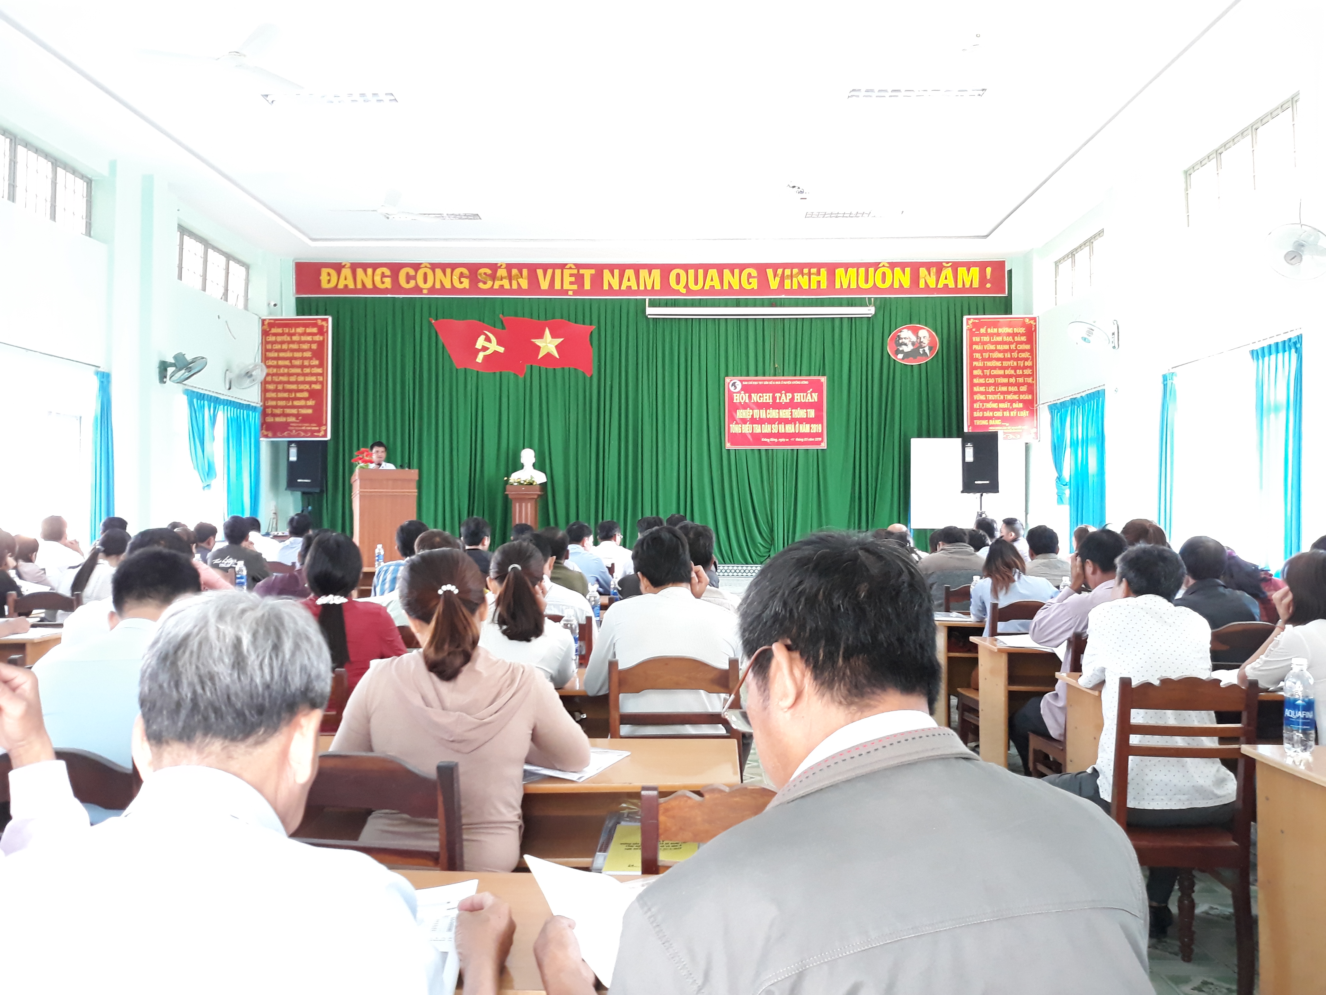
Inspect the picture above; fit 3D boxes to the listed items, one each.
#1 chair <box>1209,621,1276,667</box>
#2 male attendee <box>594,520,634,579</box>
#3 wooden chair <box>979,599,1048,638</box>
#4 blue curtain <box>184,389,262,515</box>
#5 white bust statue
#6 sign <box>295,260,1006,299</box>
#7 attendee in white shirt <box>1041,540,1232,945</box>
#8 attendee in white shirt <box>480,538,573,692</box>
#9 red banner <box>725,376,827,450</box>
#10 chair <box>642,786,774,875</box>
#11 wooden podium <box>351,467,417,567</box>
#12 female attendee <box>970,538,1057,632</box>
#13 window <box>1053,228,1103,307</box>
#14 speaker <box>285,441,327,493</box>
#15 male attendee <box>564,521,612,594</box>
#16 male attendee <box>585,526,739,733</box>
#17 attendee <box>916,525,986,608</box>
[{"bbox_3d":[2.040,0.895,3.800,0.400,0.910,0.440,0,-1,2],"label":"chair"},{"bbox_3d":[-0.452,0.836,8.738,0.480,1.270,0.720,0,-1,8],"label":"male attendee"},{"bbox_3d":[1.760,0.964,5.120,0.420,0.920,0.450,0,-1,2],"label":"wooden chair"},{"bbox_3d":[-4.410,-0.177,10.520,0.140,1.650,1.620,0,-1,2],"label":"blue curtain"},{"bbox_3d":[-1.480,-0.345,11.400,0.400,0.410,0.240,0,-1,2],"label":"white bust statue"},{"bbox_3d":[-0.156,-2.737,12.950,8.950,0.480,0.060,0,-1,1],"label":"sign"},{"bbox_3d":[1.380,0.765,3.080,0.520,1.250,0.680,0,-1,-15],"label":"attendee in white shirt"},{"bbox_3d":[-0.451,0.752,3.239,0.450,1.240,0.750,0,-1,2],"label":"attendee in white shirt"},{"bbox_3d":[1.415,-1.053,12.900,1.265,0.905,0.030,0,-1,2],"label":"red banner"},{"bbox_3d":[0.155,0.895,1.900,0.400,0.870,0.440,0,-1,2],"label":"chair"},{"bbox_3d":[-2.980,0.311,11.100,0.670,1.200,0.500,0,-1,-21],"label":"wooden podium"},{"bbox_3d":[1.580,0.775,4.740,0.440,1.170,0.650,0,-1,2],"label":"female attendee"},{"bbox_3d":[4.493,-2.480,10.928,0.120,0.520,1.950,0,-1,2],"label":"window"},{"bbox_3d":[-4.387,-0.434,12.750,0.430,0.730,0.410,0,-1,2],"label":"speaker"},{"bbox_3d":[-0.564,0.815,7.638,0.500,1.270,0.750,0,-1,7],"label":"male attendee"},{"bbox_3d":[0.025,0.715,3.120,0.500,1.255,0.660,0,-1,4],"label":"male attendee"},{"bbox_3d":[1.630,0.766,5.780,0.480,1.210,0.660,0,-1,2],"label":"attendee"}]

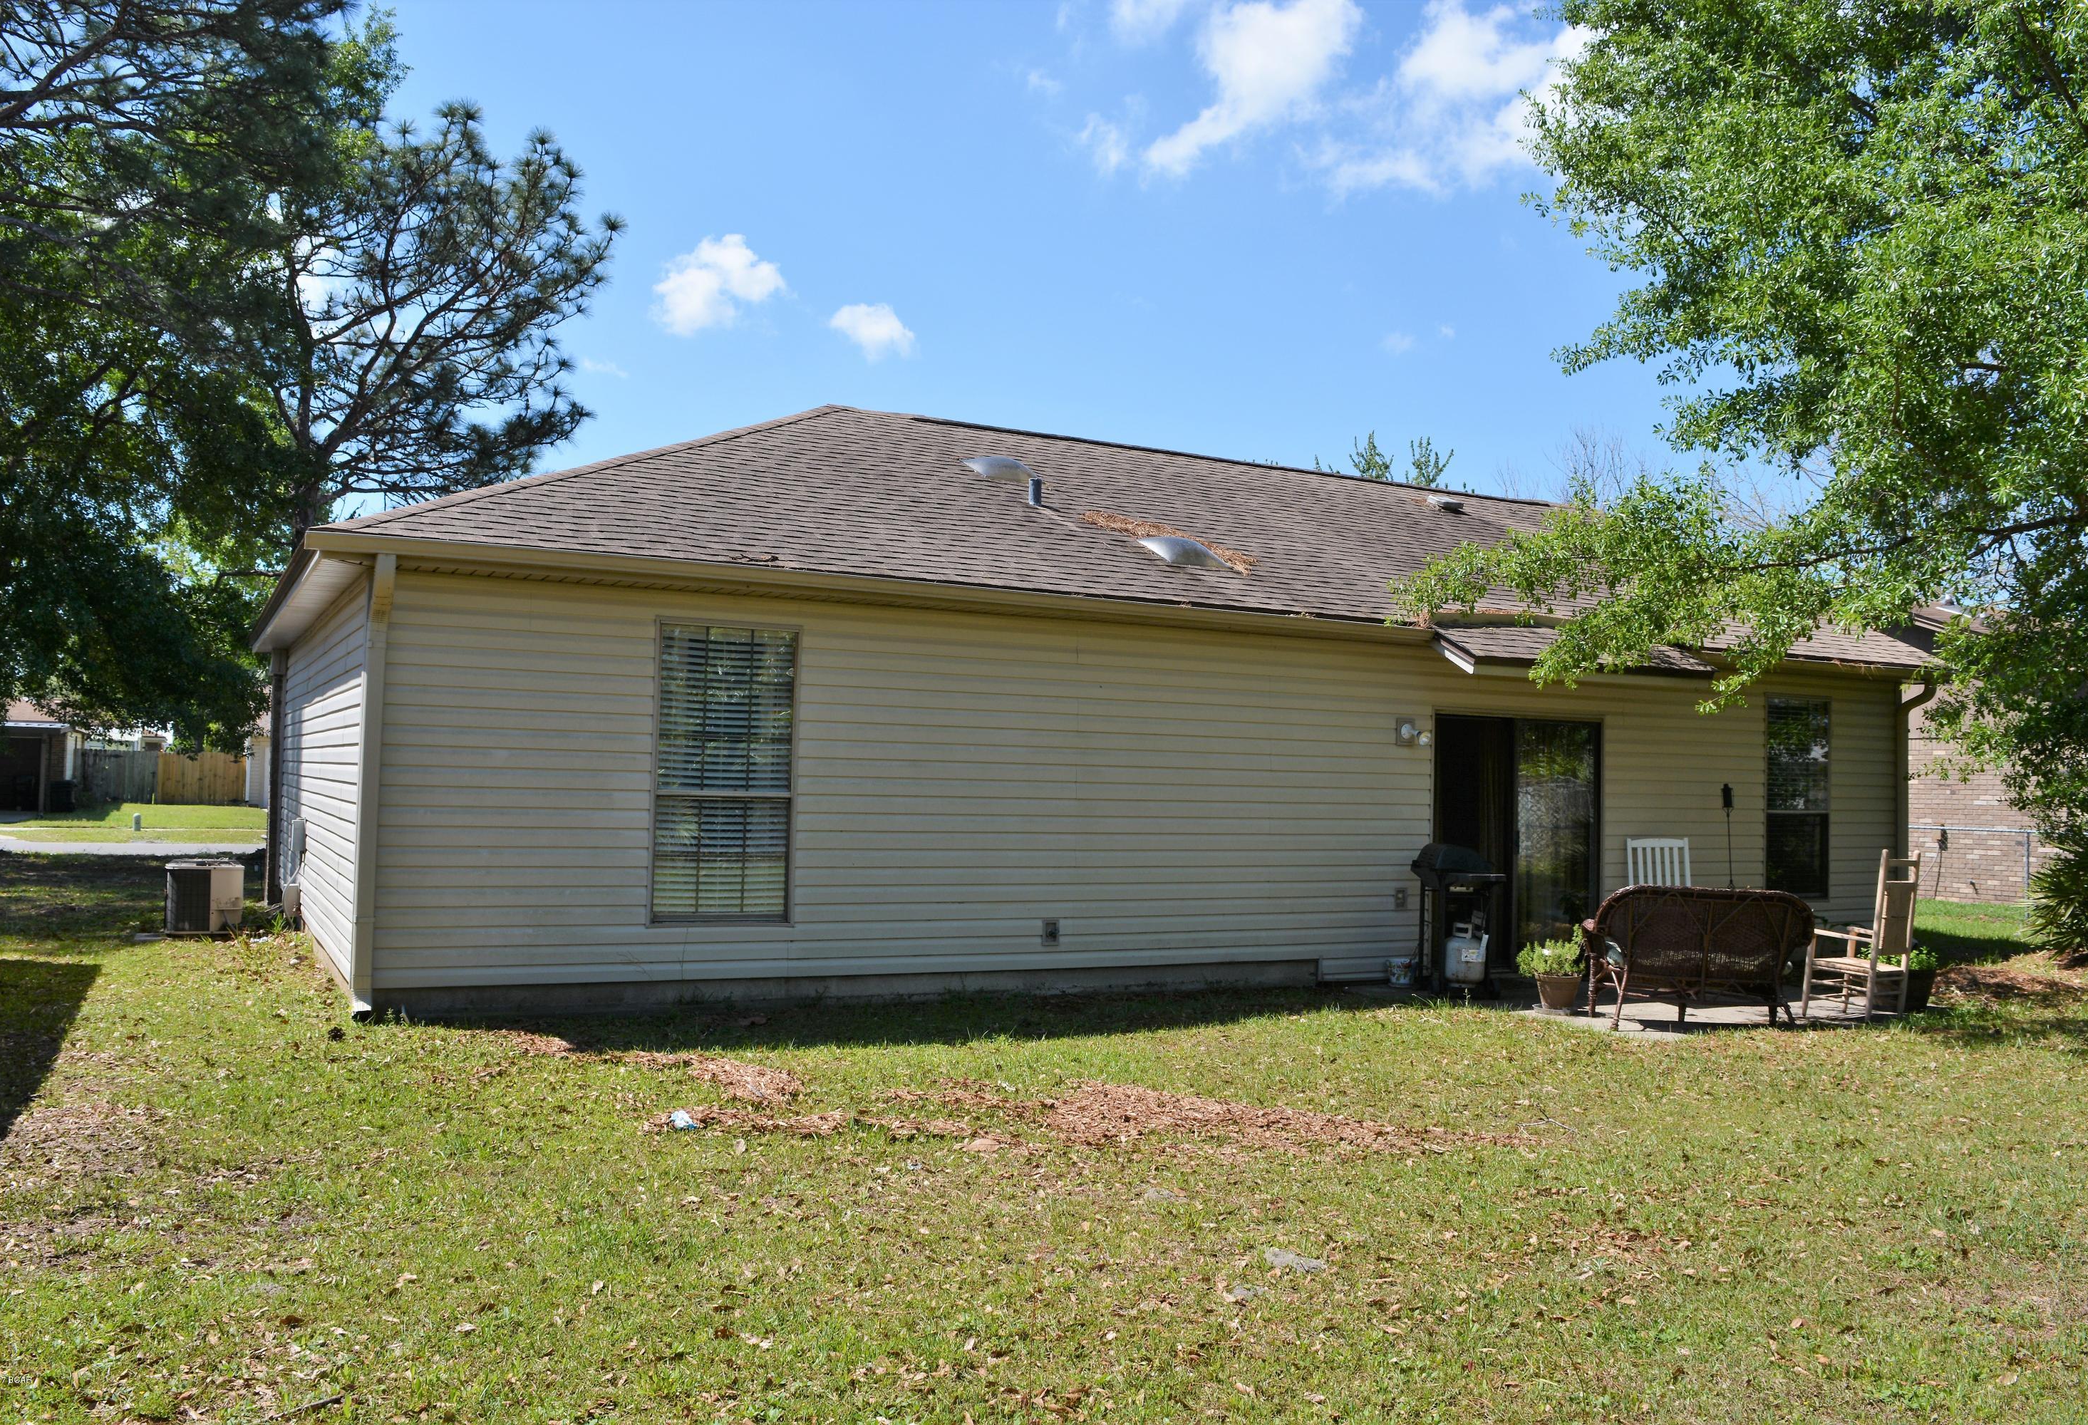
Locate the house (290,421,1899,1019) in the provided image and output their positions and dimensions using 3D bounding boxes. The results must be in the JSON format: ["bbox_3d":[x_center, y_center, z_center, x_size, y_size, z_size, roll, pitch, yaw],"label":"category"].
[{"bbox_3d":[0.176,-0.312,15.600,14.000,4.830,9.000,3,-3,-28],"label":"house"}]

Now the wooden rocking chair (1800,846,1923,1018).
[{"bbox_3d":[5.557,1.523,10.920,0.560,1.130,0.640,3,-3,-37],"label":"wooden rocking chair"}]

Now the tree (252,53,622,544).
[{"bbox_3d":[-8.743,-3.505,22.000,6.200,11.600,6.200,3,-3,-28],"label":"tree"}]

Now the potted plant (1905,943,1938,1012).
[{"bbox_3d":[6.101,1.894,11.450,0.500,0.470,0.500,3,-3,-28],"label":"potted plant"}]

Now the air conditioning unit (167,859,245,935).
[{"bbox_3d":[-7.287,1.591,13.924,0.590,0.620,0.600,3,-3,-33],"label":"air conditioning unit"}]

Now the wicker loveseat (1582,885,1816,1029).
[{"bbox_3d":[4.220,1.582,10.360,1.360,0.910,0.680,1,-2,6],"label":"wicker loveseat"}]

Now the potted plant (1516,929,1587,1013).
[{"bbox_3d":[3.480,1.759,10.970,0.450,0.570,0.450,3,-3,-28],"label":"potted plant"}]

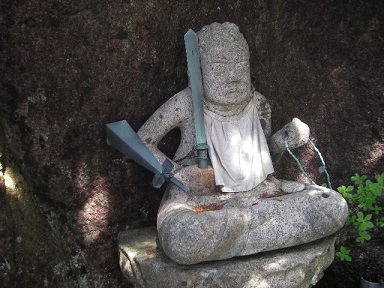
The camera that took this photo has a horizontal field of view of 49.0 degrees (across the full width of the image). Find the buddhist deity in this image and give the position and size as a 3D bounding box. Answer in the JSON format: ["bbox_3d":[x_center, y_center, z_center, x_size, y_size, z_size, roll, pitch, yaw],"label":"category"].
[{"bbox_3d":[0.178,-0.051,1.589,0.756,0.799,0.451,-7,12,-22],"label":"buddhist deity"}]

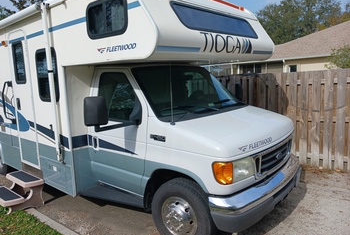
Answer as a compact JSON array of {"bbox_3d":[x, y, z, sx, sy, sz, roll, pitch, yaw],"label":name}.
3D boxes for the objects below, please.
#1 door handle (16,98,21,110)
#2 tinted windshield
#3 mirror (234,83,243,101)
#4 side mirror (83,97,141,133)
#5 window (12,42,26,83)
[{"bbox_3d":[-2.575,-0.212,4.491,0.090,0.195,0.045,5,11,40],"label":"door handle"},{"bbox_3d":[0.242,-0.383,3.696,1.660,0.750,0.200,-11,-24,-49],"label":"tinted windshield"},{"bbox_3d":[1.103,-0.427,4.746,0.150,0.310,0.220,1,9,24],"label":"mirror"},{"bbox_3d":[-0.649,-0.047,2.886,0.520,0.350,0.280,-7,9,-31],"label":"side mirror"},{"bbox_3d":[-2.437,-0.849,4.287,0.355,0.640,0.040,5,11,40],"label":"window"}]

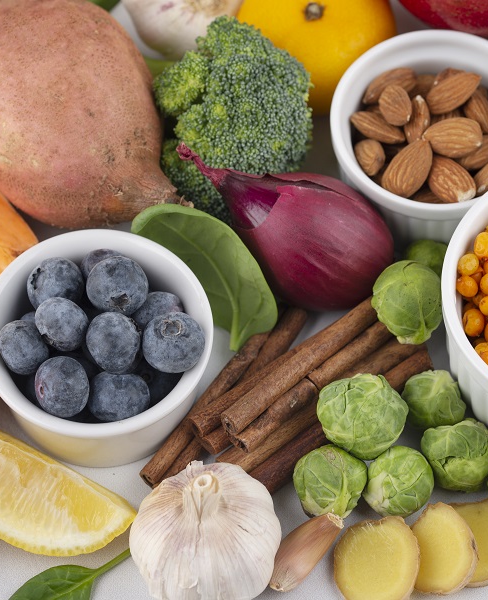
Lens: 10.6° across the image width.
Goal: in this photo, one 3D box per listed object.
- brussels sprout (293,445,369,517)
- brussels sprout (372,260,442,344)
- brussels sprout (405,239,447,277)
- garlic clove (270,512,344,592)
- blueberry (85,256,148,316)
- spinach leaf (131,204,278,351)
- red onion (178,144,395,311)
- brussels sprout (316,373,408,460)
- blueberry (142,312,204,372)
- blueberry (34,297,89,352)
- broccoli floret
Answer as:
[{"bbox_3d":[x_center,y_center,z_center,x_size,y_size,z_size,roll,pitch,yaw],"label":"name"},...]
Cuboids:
[{"bbox_3d":[0.029,0.061,0.887,0.025,0.025,0.025,0,61,0],"label":"brussels sprout"},{"bbox_3d":[0.055,0.001,0.894,0.025,0.025,0.027,0,62,0],"label":"brussels sprout"},{"bbox_3d":[0.067,-0.011,0.907,0.022,0.022,0.022,0,62,0],"label":"brussels sprout"},{"bbox_3d":[0.021,0.083,0.862,0.011,0.011,0.033,38,68,18],"label":"garlic clove"},{"bbox_3d":[-0.044,-0.005,0.899,0.021,0.020,0.020,0,61,0],"label":"blueberry"},{"bbox_3d":[-0.015,-0.010,0.918,0.034,0.014,0.057,-33,87,-17],"label":"spinach leaf"},{"bbox_3d":[0.013,-0.030,0.921,0.084,0.045,0.045,33,66,6],"label":"red onion"},{"bbox_3d":[0.040,0.039,0.885,0.030,0.029,0.030,0,61,0],"label":"brussels sprout"},{"bbox_3d":[-0.024,0.014,0.889,0.021,0.019,0.020,0,61,0],"label":"blueberry"},{"bbox_3d":[-0.061,0.008,0.877,0.018,0.017,0.018,0,62,0],"label":"blueberry"},{"bbox_3d":[-0.004,-0.062,0.915,0.057,0.057,0.076,0,62,0],"label":"broccoli floret"}]

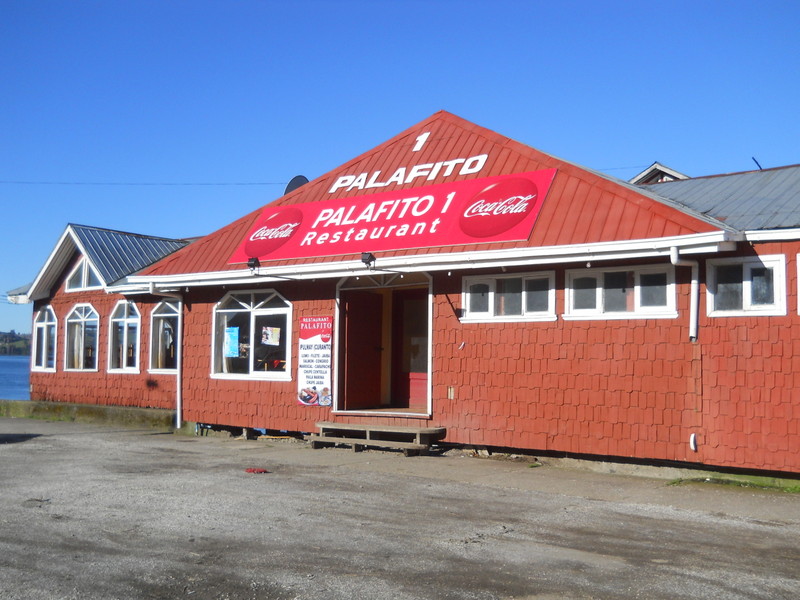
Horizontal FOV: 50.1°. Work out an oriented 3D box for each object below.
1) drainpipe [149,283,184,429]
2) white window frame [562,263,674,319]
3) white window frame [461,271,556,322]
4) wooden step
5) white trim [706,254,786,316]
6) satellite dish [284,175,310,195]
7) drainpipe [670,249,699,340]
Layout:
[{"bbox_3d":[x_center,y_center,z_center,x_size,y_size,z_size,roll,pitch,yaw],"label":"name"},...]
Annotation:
[{"bbox_3d":[-4.582,1.098,16.728,0.144,2.839,0.779,-2,-5,36],"label":"drainpipe"},{"bbox_3d":[3.023,-0.096,11.815,1.622,0.738,0.133,-2,-5,36],"label":"white window frame"},{"bbox_3d":[1.604,-0.028,12.832,1.626,0.748,0.133,-2,-5,36],"label":"white window frame"},{"bbox_3d":[-0.427,2.238,13.797,2.470,0.410,0.543,-2,-5,36],"label":"wooden step"},{"bbox_3d":[4.381,-0.171,10.849,0.961,0.758,0.123,-2,-5,36],"label":"white trim"},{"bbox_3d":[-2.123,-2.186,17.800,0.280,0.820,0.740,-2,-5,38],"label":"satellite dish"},{"bbox_3d":[3.632,-0.068,10.900,0.133,1.168,0.779,-2,-5,36],"label":"drainpipe"}]

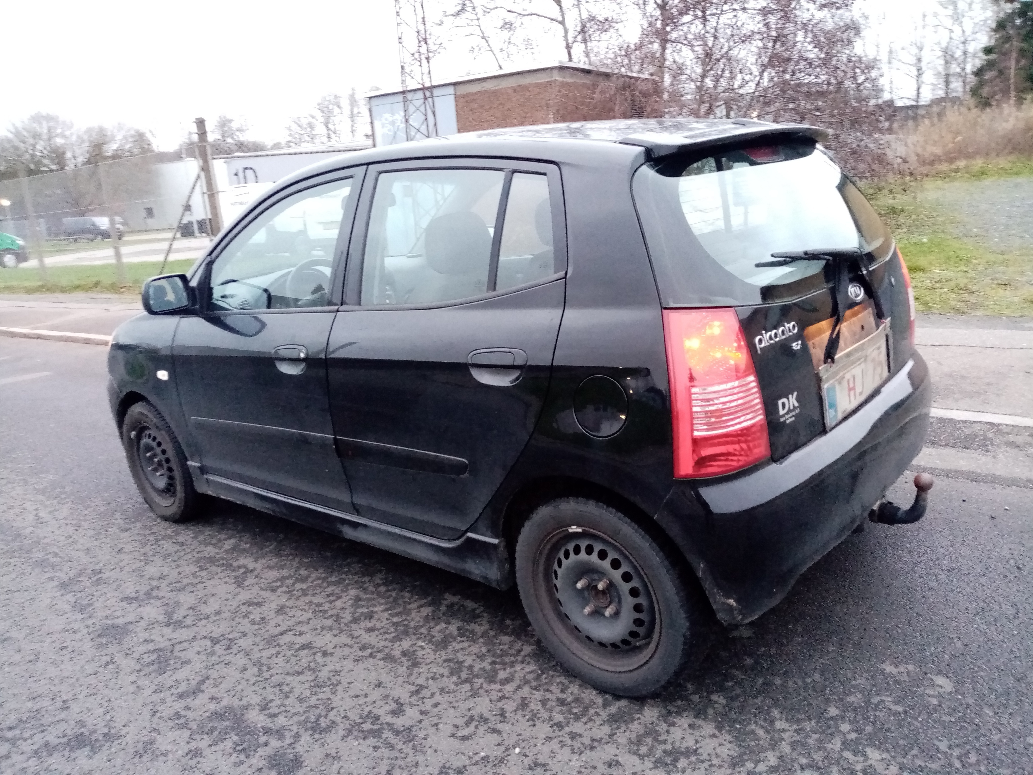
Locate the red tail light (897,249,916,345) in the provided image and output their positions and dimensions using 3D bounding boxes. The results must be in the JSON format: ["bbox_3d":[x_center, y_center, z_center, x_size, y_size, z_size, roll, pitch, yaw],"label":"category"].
[{"bbox_3d":[1.295,-0.313,2.690,0.200,0.380,0.165,6,18,40],"label":"red tail light"}]

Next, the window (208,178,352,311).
[{"bbox_3d":[-0.842,-0.470,2.655,0.840,0.425,0.045,6,3,40],"label":"window"}]

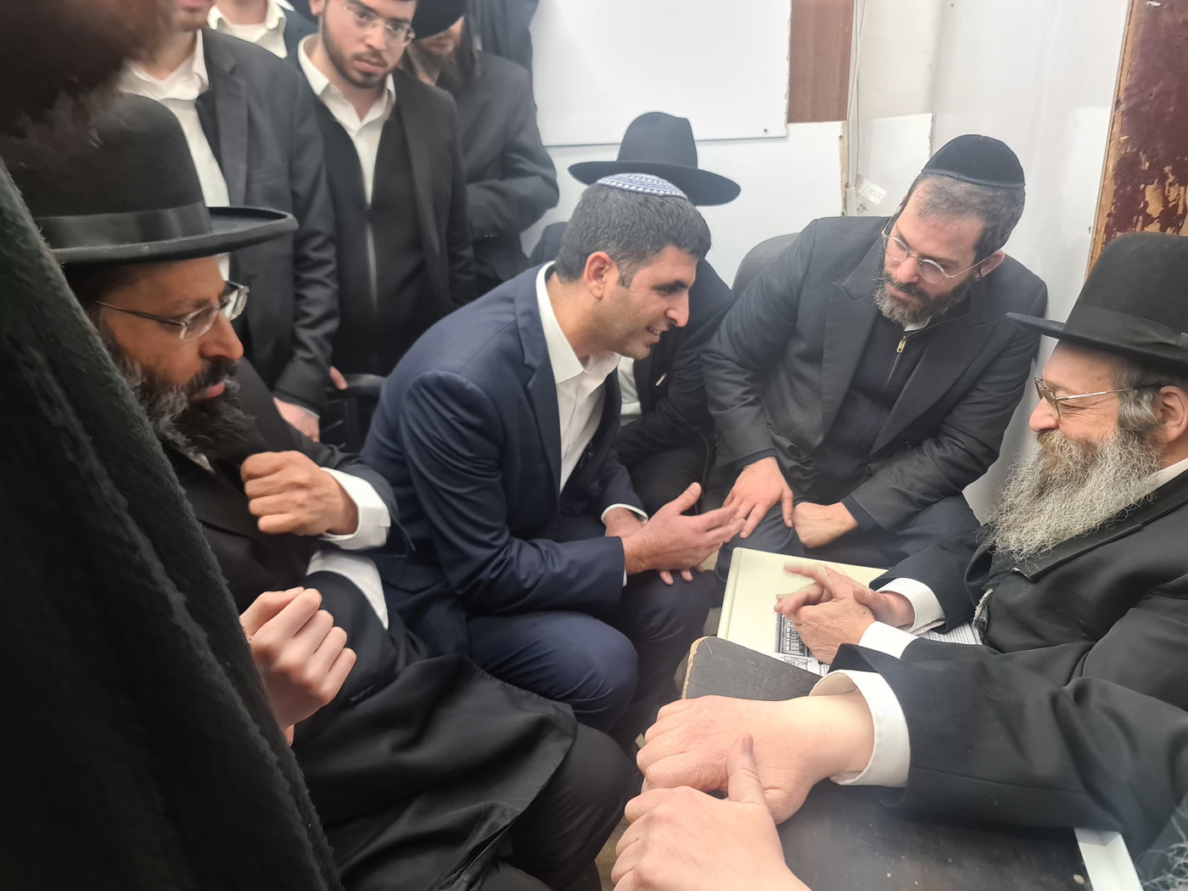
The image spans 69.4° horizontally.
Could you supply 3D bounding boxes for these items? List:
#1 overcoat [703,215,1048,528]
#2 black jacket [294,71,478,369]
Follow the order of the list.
[{"bbox_3d":[0.465,-0.090,1.430,0.550,0.590,0.450,5,20,19],"label":"overcoat"},{"bbox_3d":[-0.460,-0.440,1.870,0.490,0.710,0.290,-9,20,-19],"label":"black jacket"}]

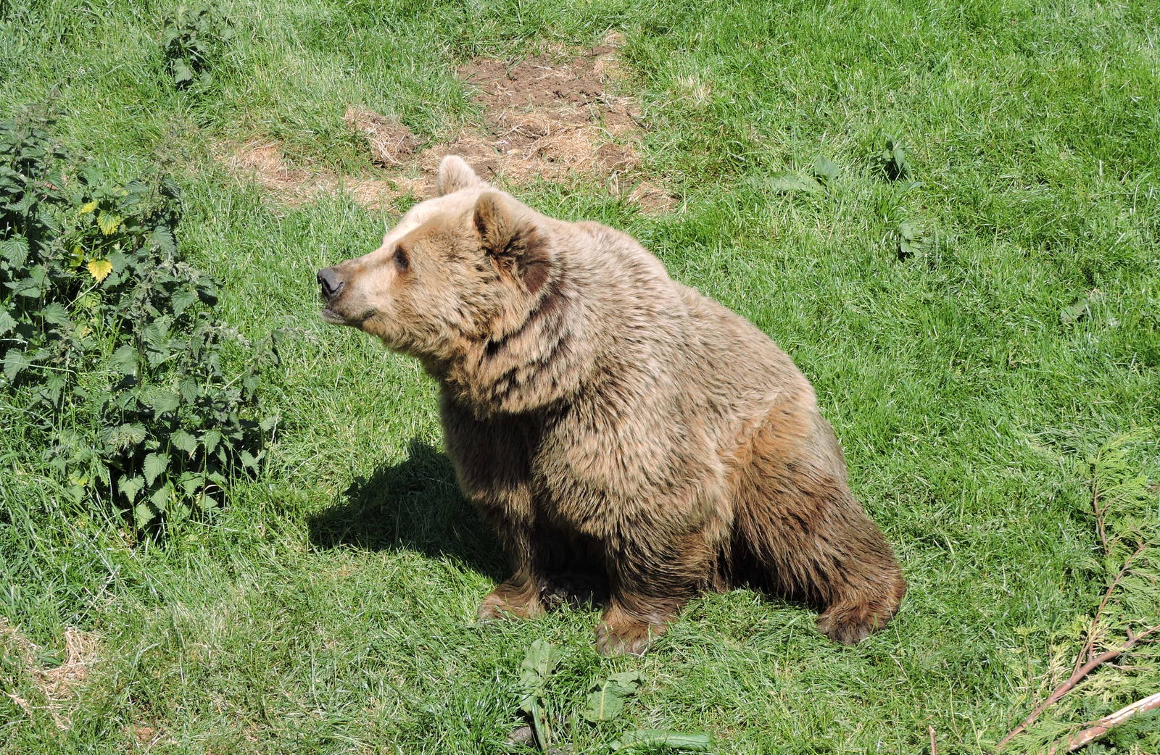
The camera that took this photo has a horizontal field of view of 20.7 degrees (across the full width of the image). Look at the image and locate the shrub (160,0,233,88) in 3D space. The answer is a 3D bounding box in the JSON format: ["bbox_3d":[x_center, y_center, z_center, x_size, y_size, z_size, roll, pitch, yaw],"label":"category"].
[{"bbox_3d":[-1.068,-0.923,8.900,0.200,0.190,0.190,0,30,0],"label":"shrub"}]

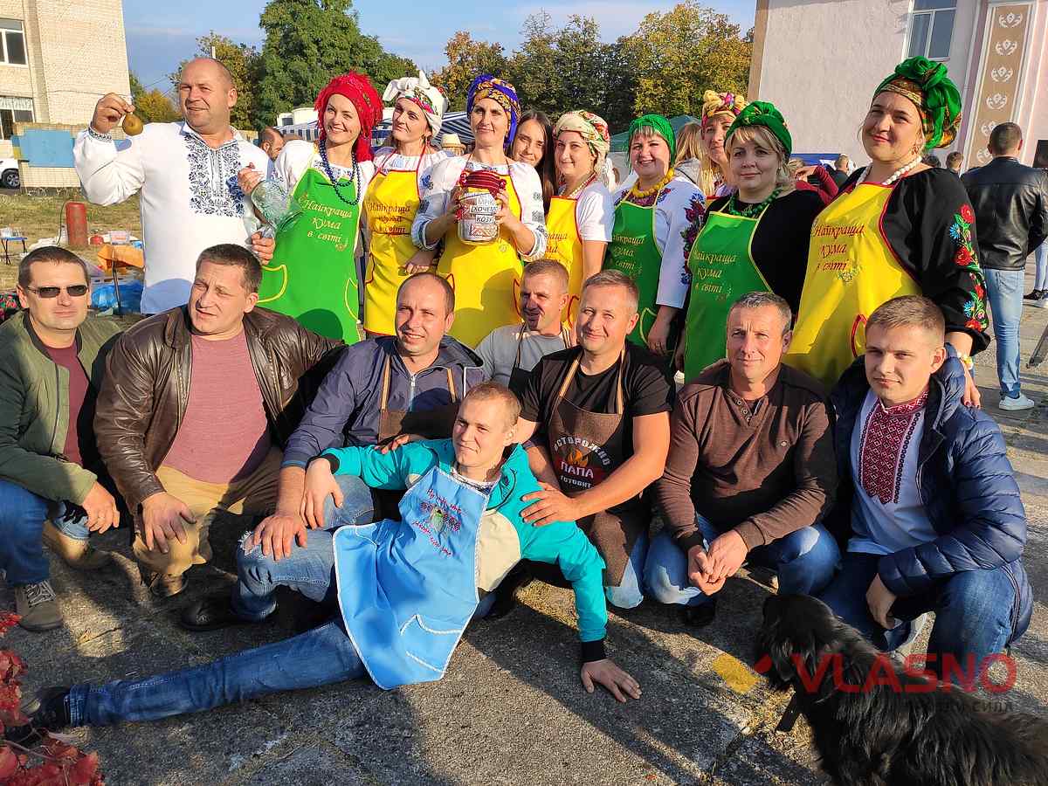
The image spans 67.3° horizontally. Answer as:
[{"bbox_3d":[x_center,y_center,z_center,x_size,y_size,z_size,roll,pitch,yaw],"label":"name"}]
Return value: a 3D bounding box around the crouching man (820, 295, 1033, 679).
[{"bbox_3d":[1.043,0.254,2.159,0.600,1.080,0.620,10,17,29],"label":"crouching man"}]

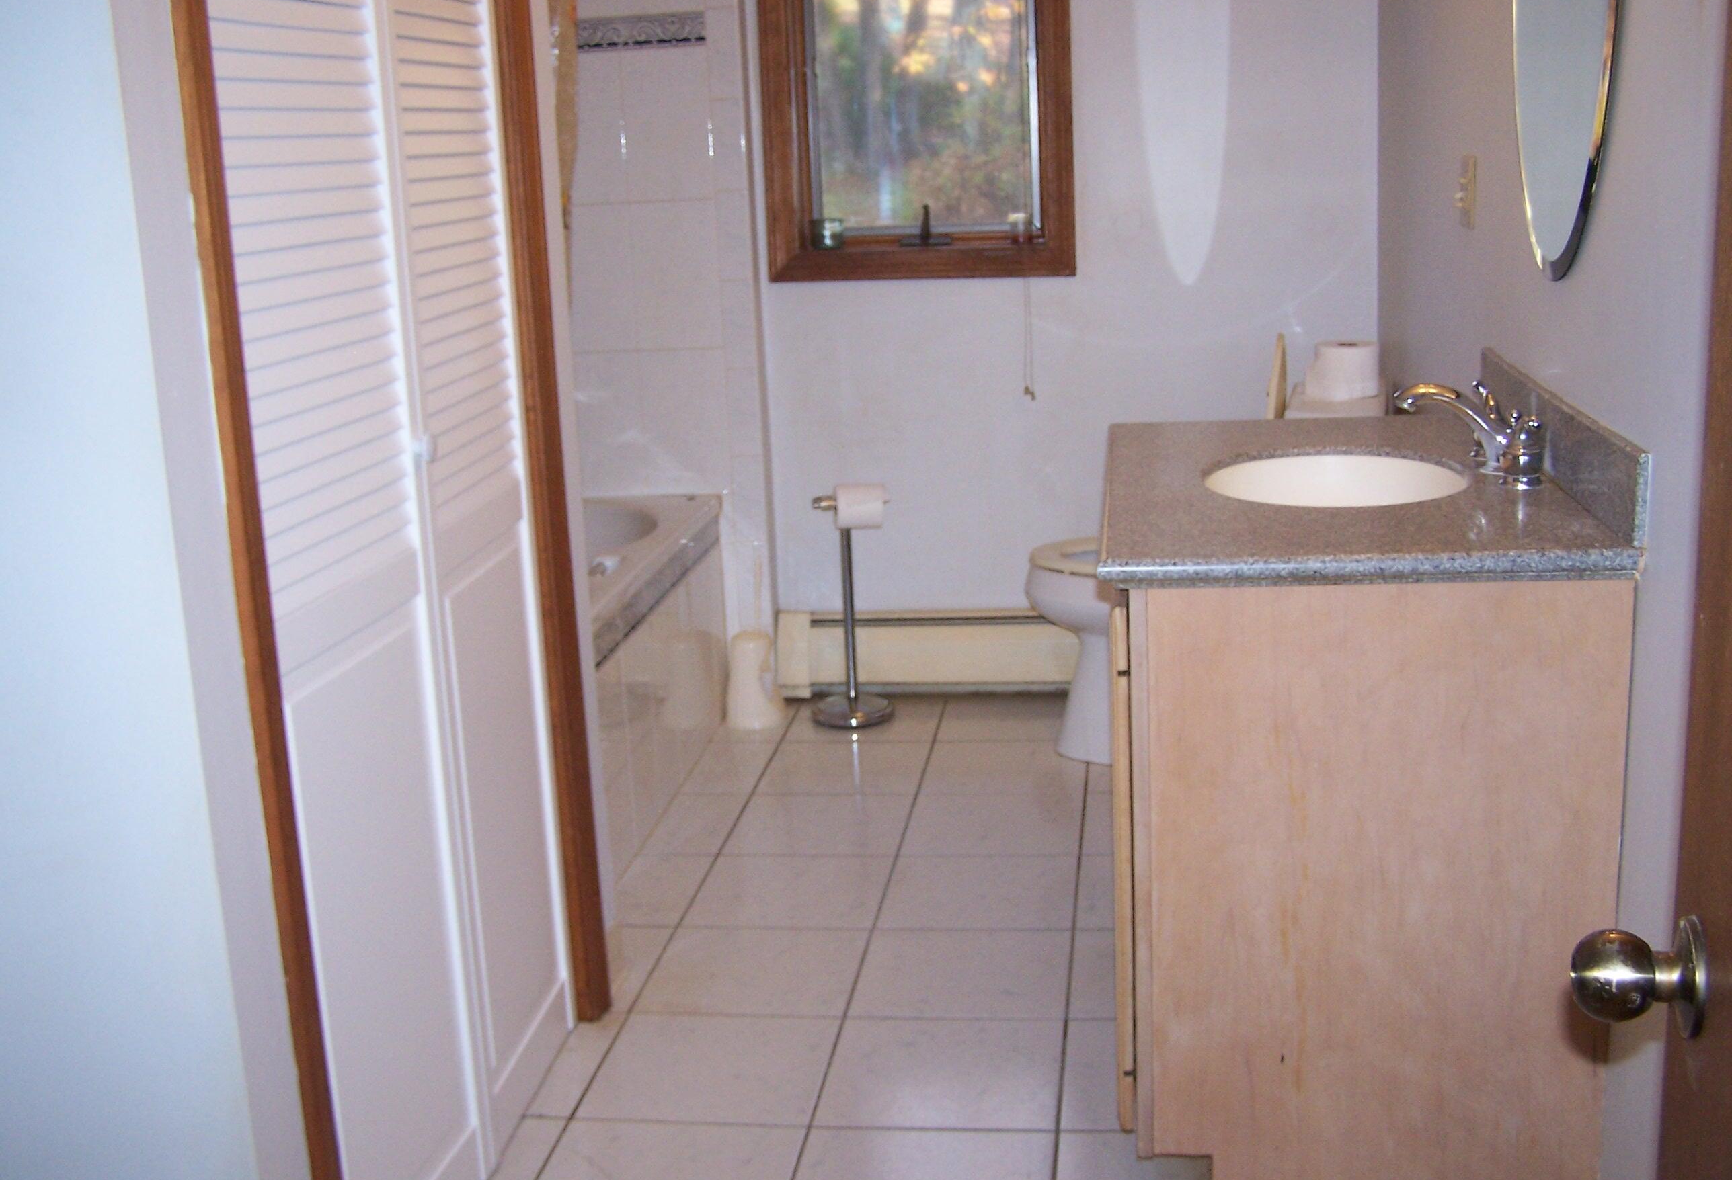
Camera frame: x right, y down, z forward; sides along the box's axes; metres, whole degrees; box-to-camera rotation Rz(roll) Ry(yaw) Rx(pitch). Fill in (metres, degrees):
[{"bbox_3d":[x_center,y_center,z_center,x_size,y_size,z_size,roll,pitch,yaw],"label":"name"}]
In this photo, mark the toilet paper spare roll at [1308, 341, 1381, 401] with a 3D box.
[{"bbox_3d":[0.931,-0.428,3.719,0.130,0.103,0.130,-1,13,8],"label":"toilet paper spare roll"}]

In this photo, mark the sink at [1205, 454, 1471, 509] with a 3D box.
[{"bbox_3d":[0.600,-0.061,2.437,0.365,0.160,0.460,-1,13,8],"label":"sink"}]

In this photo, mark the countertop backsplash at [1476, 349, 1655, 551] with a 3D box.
[{"bbox_3d":[0.837,-0.193,2.339,0.019,0.100,0.890,-1,13,8],"label":"countertop backsplash"}]

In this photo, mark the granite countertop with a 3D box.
[{"bbox_3d":[0.615,-0.139,2.576,0.576,0.032,1.046,-1,13,8],"label":"granite countertop"}]

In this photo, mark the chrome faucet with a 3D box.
[{"bbox_3d":[0.804,-0.221,2.548,0.180,0.122,0.270,-1,13,8],"label":"chrome faucet"}]

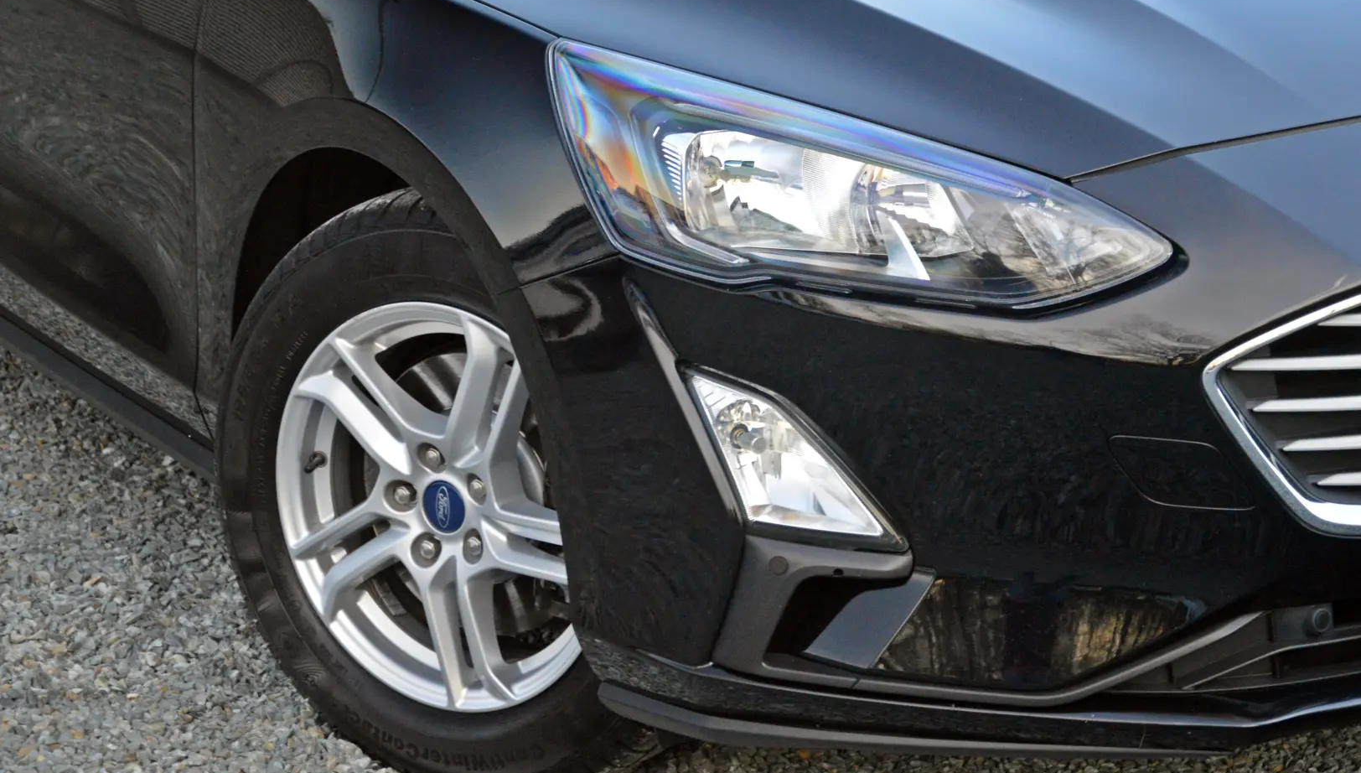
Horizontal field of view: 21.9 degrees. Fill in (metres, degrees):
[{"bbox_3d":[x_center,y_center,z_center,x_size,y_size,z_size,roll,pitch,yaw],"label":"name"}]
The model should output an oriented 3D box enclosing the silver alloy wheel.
[{"bbox_3d":[-0.202,0.109,3.751,0.440,0.440,0.190,8,17,33],"label":"silver alloy wheel"}]

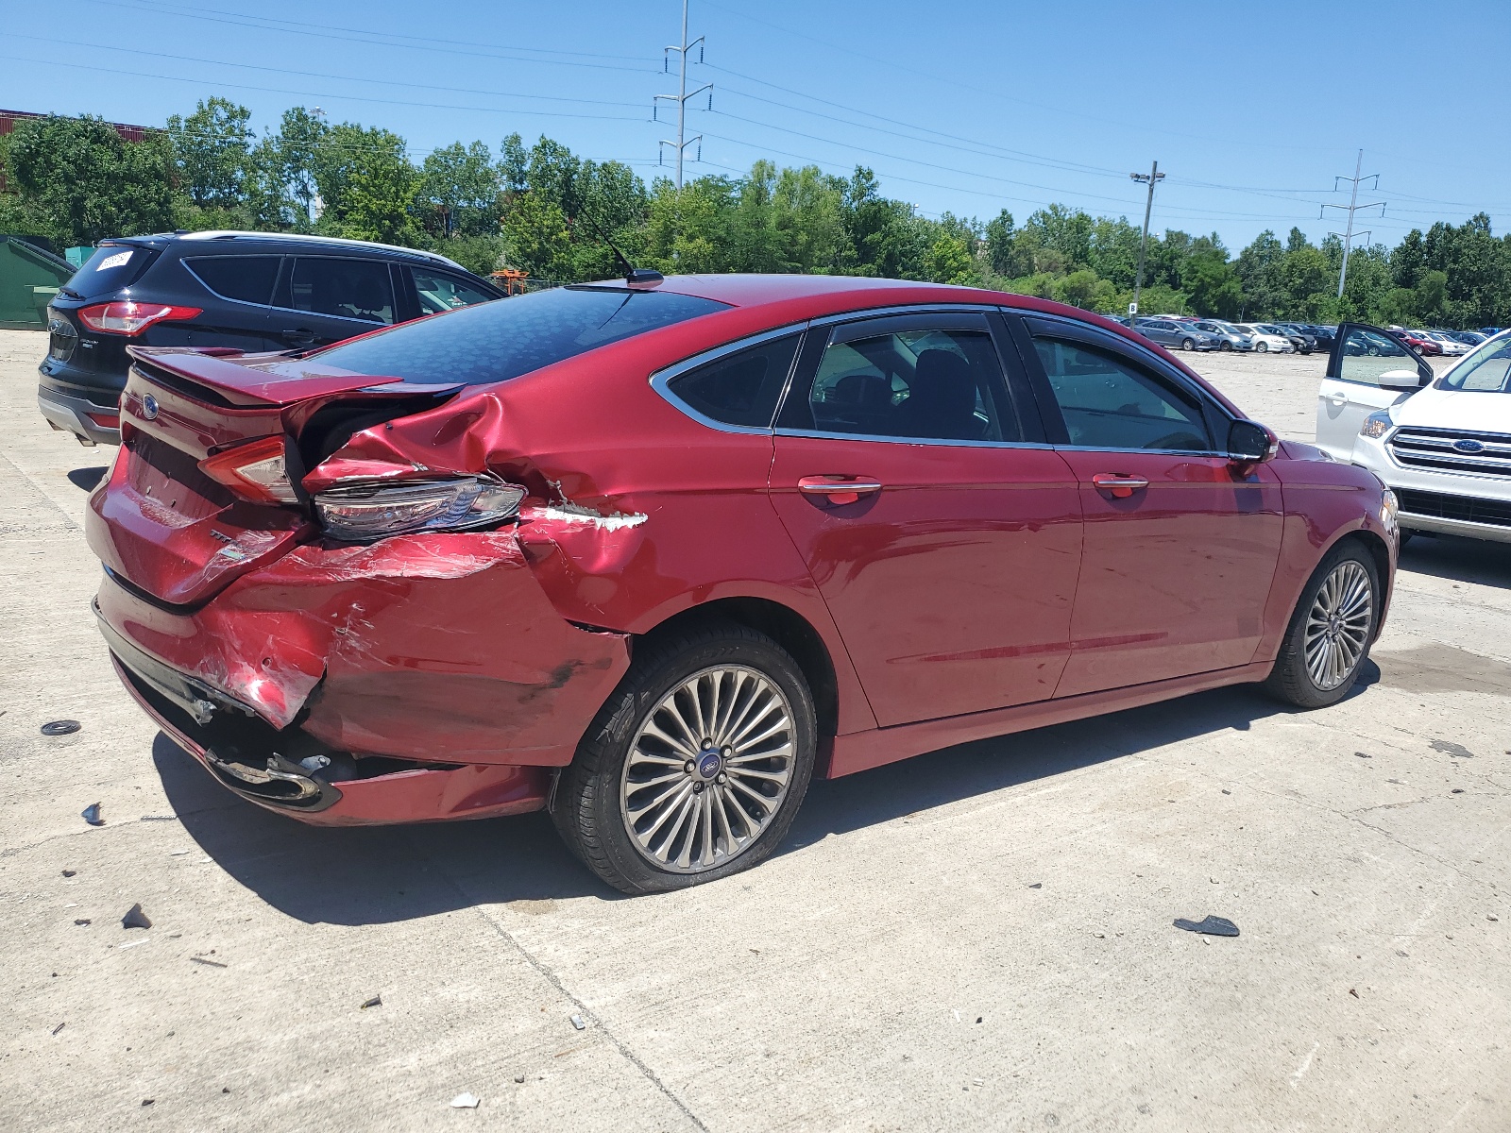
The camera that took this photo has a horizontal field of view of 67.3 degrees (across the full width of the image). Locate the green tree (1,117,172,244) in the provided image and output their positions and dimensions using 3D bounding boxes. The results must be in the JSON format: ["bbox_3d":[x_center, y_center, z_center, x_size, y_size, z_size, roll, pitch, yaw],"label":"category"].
[{"bbox_3d":[-23.362,-12.336,40.000,6.200,7.200,6.000,-5,14,-30],"label":"green tree"}]

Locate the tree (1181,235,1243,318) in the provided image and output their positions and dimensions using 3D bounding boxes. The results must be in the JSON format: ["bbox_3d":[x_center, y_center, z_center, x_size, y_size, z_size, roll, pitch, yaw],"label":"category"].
[{"bbox_3d":[36.901,-22.647,92.956,4.900,8.610,4.900,8,14,22],"label":"tree"}]

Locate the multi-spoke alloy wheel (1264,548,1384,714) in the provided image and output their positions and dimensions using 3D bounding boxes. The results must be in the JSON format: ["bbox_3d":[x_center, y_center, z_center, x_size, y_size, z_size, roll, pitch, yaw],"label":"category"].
[{"bbox_3d":[2.126,0.202,4.339,0.667,0.665,0.235,-6,15,-36],"label":"multi-spoke alloy wheel"}]

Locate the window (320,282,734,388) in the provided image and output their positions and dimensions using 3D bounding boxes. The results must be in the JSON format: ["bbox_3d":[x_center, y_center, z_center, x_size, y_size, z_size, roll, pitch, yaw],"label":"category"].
[{"bbox_3d":[-0.651,-0.641,3.056,0.790,0.120,1.250,-26,26,-30],"label":"window"}]

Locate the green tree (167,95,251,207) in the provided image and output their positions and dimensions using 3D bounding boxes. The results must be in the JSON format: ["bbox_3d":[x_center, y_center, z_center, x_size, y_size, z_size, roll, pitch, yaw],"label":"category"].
[{"bbox_3d":[-20.507,-13.709,43.000,3.400,8.300,3.400,-3,14,-25],"label":"green tree"}]

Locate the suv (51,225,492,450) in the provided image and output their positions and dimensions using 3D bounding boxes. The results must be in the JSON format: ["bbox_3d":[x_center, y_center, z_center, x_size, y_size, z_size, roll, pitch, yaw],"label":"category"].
[{"bbox_3d":[-2.983,-1.617,8.840,1.850,1.690,4.520,15,17,43],"label":"suv"}]

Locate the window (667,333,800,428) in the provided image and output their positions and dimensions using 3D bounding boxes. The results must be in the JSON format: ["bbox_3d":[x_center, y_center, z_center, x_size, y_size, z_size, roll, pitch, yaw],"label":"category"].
[{"bbox_3d":[-0.033,-0.435,2.663,0.400,0.240,0.060,-4,-11,-30],"label":"window"}]

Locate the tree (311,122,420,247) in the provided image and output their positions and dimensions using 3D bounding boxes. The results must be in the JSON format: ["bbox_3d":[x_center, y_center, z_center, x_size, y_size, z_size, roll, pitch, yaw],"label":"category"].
[{"bbox_3d":[-17.123,-15.080,49.936,4.700,8.440,4.700,-1,13,-17],"label":"tree"}]

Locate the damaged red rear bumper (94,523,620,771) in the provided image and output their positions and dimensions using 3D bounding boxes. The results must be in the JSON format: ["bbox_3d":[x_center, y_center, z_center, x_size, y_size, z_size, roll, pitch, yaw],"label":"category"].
[{"bbox_3d":[-1.136,0.031,2.802,0.840,0.520,1.860,-5,14,-36],"label":"damaged red rear bumper"}]

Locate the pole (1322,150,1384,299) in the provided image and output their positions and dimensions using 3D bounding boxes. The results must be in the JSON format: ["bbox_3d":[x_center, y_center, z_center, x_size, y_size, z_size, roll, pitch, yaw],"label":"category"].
[{"bbox_3d":[79.516,-42.837,152.771,1.000,24.970,8.400,-7,16,-36],"label":"pole"}]

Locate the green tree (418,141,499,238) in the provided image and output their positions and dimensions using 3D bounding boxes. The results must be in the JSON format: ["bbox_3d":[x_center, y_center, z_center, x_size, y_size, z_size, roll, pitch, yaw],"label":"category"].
[{"bbox_3d":[-13.985,-15.808,53.926,3.800,8.350,3.800,-1,13,-14],"label":"green tree"}]

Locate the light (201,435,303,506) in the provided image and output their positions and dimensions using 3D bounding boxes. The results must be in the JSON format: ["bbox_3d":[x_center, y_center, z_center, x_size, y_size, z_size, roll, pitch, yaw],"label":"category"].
[{"bbox_3d":[-1.004,-0.189,2.253,0.300,0.160,0.120,11,15,32],"label":"light"}]

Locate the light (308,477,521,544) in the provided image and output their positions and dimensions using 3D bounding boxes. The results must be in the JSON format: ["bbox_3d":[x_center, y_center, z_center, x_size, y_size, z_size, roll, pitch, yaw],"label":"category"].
[{"bbox_3d":[-0.665,-0.124,2.263,0.420,0.130,0.130,3,12,0],"label":"light"}]

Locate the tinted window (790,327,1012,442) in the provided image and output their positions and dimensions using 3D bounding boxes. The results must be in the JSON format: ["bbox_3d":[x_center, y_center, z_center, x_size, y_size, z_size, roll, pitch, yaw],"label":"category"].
[{"bbox_3d":[0.380,-0.476,2.958,0.780,0.330,0.060,-6,-9,-36],"label":"tinted window"}]

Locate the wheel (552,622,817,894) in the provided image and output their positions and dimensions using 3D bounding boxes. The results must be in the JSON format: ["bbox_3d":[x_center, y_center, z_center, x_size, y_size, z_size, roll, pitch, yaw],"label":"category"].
[{"bbox_3d":[-0.158,0.429,2.680,0.667,0.640,0.235,-6,15,-36],"label":"wheel"}]

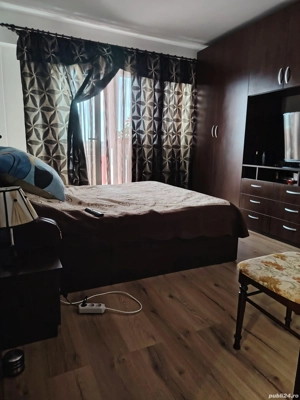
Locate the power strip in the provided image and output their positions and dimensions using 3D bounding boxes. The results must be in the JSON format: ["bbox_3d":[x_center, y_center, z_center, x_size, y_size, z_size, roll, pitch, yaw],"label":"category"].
[{"bbox_3d":[-0.356,0.678,1.739,0.163,0.036,0.052,1,11,-1],"label":"power strip"}]

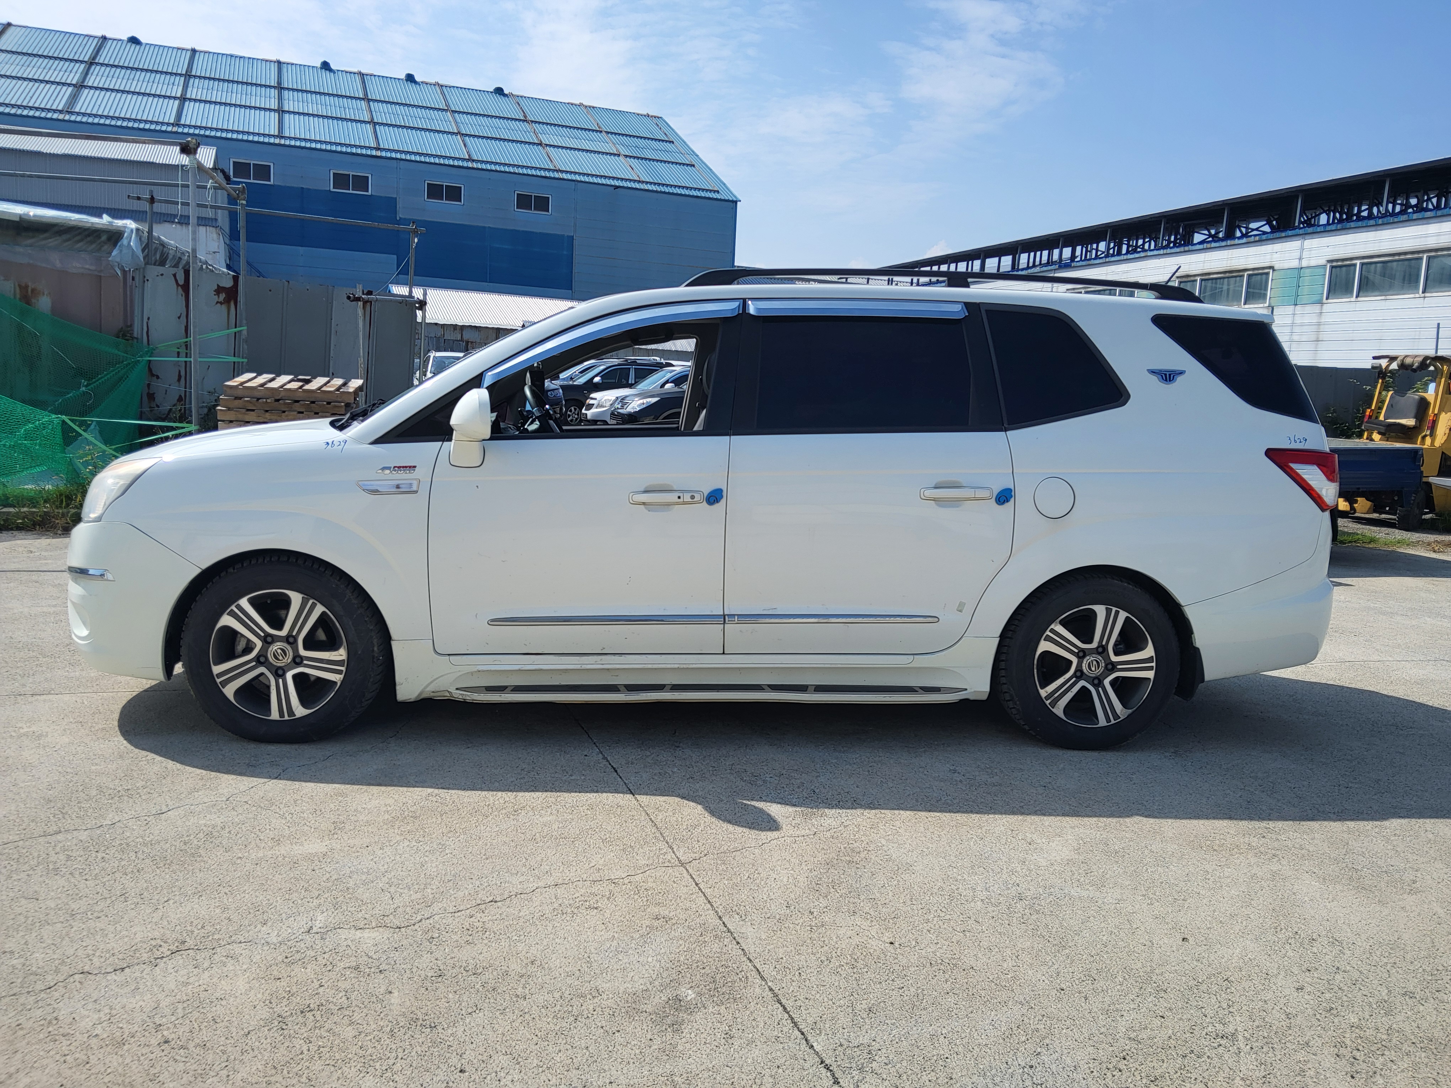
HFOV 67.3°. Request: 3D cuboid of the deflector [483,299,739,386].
[{"bbox_3d":[-0.403,-0.721,3.906,0.930,0.370,0.060,1,-7,-6],"label":"deflector"}]

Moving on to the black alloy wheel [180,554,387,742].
[{"bbox_3d":[-1.586,0.367,3.954,0.685,0.685,0.235,2,8,-4],"label":"black alloy wheel"}]

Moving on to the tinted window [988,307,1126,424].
[{"bbox_3d":[1.239,-0.648,4.042,0.523,0.464,0.050,1,-13,-8],"label":"tinted window"}]

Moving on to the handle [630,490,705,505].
[{"bbox_3d":[-0.207,-0.163,3.859,0.266,0.055,0.050,1,8,-6],"label":"handle"}]

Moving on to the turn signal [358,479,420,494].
[{"bbox_3d":[-1.173,-0.197,3.795,0.216,0.058,0.030,2,7,-1],"label":"turn signal"}]

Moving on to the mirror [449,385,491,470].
[{"bbox_3d":[-0.864,-0.392,3.703,0.140,0.275,0.240,1,7,-5],"label":"mirror"}]

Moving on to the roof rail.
[{"bbox_3d":[0.861,-0.989,4.176,2.050,0.115,0.080,1,7,-5],"label":"roof rail"}]

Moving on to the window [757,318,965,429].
[{"bbox_3d":[0.504,-0.623,3.987,0.810,0.445,0.040,1,-7,-6],"label":"window"}]

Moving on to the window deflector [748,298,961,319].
[{"bbox_3d":[0.482,-0.864,4.004,0.810,0.078,0.040,0,-7,-5],"label":"window deflector"}]

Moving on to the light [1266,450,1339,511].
[{"bbox_3d":[2.252,-0.258,4.261,0.400,0.260,0.250,1,7,-5],"label":"light"}]

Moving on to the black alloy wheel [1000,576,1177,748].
[{"bbox_3d":[1.392,0.447,4.243,0.680,0.680,0.230,1,7,-5],"label":"black alloy wheel"}]

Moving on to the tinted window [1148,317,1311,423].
[{"bbox_3d":[1.963,-0.669,4.180,0.690,0.414,0.070,0,-13,-15],"label":"tinted window"}]

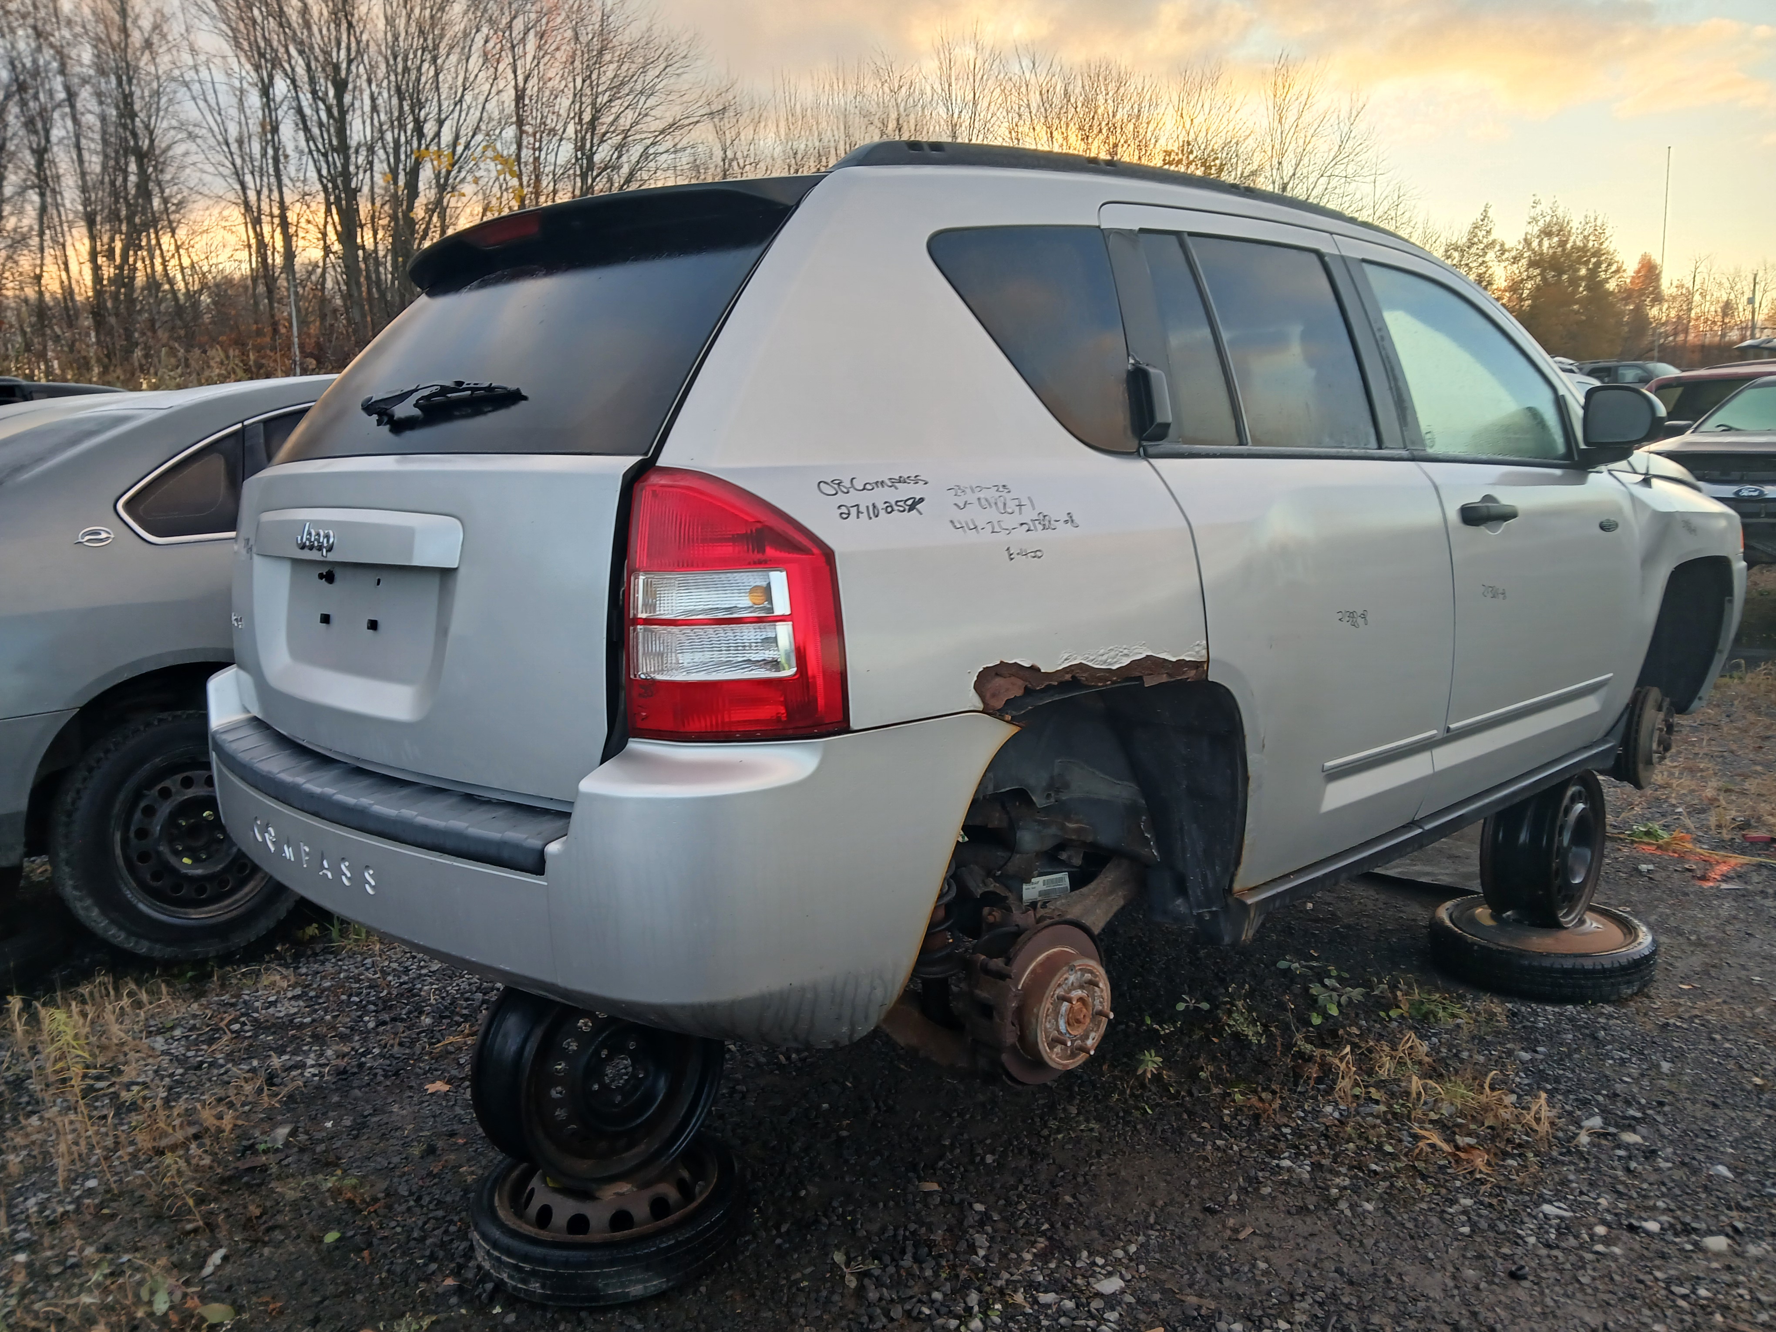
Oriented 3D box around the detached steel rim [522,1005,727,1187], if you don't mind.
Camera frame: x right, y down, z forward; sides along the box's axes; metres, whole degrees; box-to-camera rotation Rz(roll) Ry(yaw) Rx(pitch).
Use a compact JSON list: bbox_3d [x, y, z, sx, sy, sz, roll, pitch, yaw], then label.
[{"bbox_3d":[-0.540,0.755,2.541,0.410,0.410,0.185,-9,13,-38],"label":"detached steel rim"}]

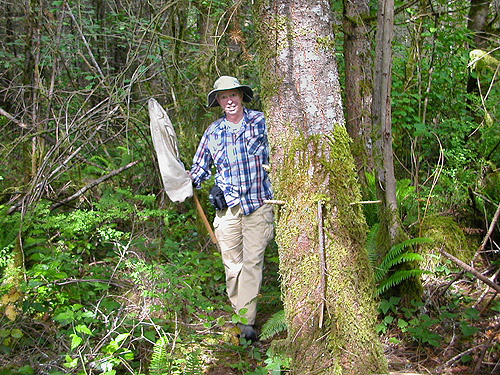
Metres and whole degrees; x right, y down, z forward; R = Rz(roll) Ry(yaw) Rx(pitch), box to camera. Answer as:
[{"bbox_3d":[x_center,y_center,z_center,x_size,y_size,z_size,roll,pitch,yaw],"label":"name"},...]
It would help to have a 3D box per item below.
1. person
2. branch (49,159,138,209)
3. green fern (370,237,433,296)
[{"bbox_3d":[-0.102,0.145,3.520,0.580,1.740,0.380,-3,4,1],"label":"person"},{"bbox_3d":[-1.571,-0.020,5.400,0.950,0.500,0.250,-2,4,-6],"label":"branch"},{"bbox_3d":[1.141,0.599,4.050,0.500,0.460,0.450,-2,4,-6],"label":"green fern"}]

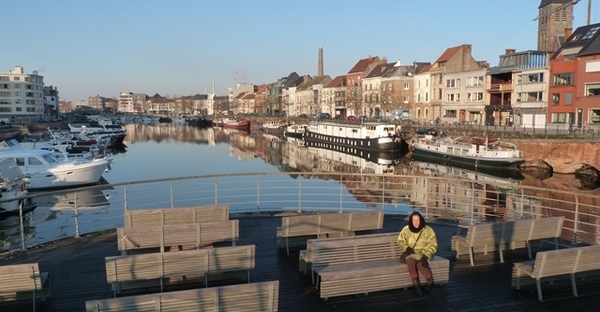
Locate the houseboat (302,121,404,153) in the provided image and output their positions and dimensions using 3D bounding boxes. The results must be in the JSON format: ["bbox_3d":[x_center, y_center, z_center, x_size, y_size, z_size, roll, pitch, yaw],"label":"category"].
[{"bbox_3d":[9.327,-4.593,85.014,5.100,4.400,37.200,-2,6,-19],"label":"houseboat"}]

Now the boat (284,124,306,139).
[{"bbox_3d":[0.462,-6.854,115.268,3.900,2.800,13.800,-2,6,-19],"label":"boat"}]

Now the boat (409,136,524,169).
[{"bbox_3d":[21.124,-1.115,56.144,4.200,3.300,19.200,-2,6,-19],"label":"boat"}]

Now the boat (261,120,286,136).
[{"bbox_3d":[-6.815,-9.016,132.641,4.200,3.600,19.500,-2,6,-19],"label":"boat"}]

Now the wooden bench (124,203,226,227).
[{"bbox_3d":[-2.887,1.560,10.347,2.300,0.810,0.690,-2,6,-15],"label":"wooden bench"}]

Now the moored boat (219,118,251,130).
[{"bbox_3d":[-25.222,-13.517,179.047,4.400,3.200,17.500,-5,7,-38],"label":"moored boat"}]

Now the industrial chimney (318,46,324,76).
[{"bbox_3d":[11.050,-38.956,227.231,3.100,36.707,3.100,0,6,0],"label":"industrial chimney"}]

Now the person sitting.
[{"bbox_3d":[1.974,1.624,7.387,0.620,1.280,0.760,-1,6,-13],"label":"person sitting"}]

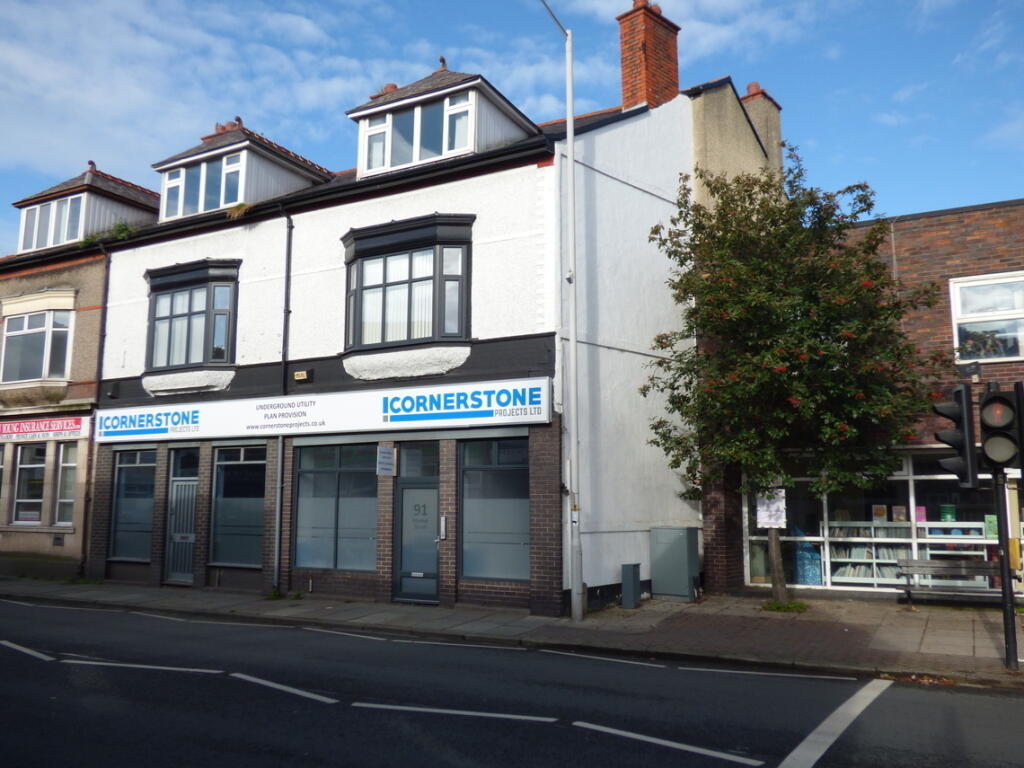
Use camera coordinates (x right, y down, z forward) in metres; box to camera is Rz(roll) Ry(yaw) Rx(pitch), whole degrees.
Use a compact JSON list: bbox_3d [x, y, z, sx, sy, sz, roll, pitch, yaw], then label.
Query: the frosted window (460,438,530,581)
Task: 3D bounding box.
[{"bbox_3d":[-0.250,2.091,13.847,1.340,2.329,0.090,-4,-9,28],"label":"frosted window"}]

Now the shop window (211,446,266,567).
[{"bbox_3d":[-5.425,2.434,16.505,1.540,2.345,0.120,-4,-9,29],"label":"shop window"}]

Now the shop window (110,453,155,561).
[{"bbox_3d":[-8.181,2.646,18.058,1.405,2.357,0.090,-4,-9,28],"label":"shop window"}]

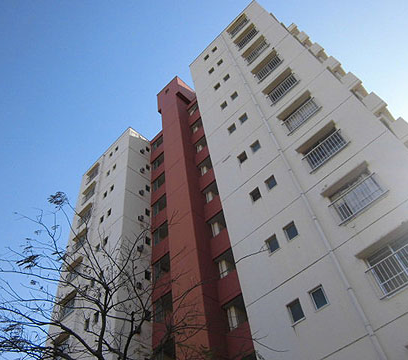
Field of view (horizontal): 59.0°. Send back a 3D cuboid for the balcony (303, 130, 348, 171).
[{"bbox_3d":[4.615,-1.075,13.726,0.096,0.931,1.834,34,-64,-30],"label":"balcony"}]

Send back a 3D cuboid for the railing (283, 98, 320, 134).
[{"bbox_3d":[4.359,-2.748,15.963,0.384,0.931,1.843,34,-64,-30],"label":"railing"}]

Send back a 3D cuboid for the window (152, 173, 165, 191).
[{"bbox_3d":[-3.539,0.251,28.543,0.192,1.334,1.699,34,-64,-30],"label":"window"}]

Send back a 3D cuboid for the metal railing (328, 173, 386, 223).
[{"bbox_3d":[4.985,0.627,11.748,0.250,0.911,1.829,35,-64,-30],"label":"metal railing"}]

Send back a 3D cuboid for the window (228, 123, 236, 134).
[{"bbox_3d":[1.577,-2.783,19.987,0.120,0.674,0.493,35,-64,-30],"label":"window"}]

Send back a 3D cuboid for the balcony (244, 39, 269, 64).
[{"bbox_3d":[3.351,-8.002,22.651,0.120,0.911,1.829,35,-64,-30],"label":"balcony"}]

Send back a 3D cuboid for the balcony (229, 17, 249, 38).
[{"bbox_3d":[2.698,-11.454,27.012,0.250,0.911,1.829,35,-64,-30],"label":"balcony"}]

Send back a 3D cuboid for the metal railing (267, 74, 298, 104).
[{"bbox_3d":[4.031,-4.470,18.139,0.384,0.931,1.824,34,-64,-30],"label":"metal railing"}]

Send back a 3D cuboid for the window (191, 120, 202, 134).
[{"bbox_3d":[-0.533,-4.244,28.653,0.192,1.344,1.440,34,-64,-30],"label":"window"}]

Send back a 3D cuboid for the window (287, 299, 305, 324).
[{"bbox_3d":[2.885,4.122,11.196,0.134,0.682,0.499,34,-64,-30],"label":"window"}]

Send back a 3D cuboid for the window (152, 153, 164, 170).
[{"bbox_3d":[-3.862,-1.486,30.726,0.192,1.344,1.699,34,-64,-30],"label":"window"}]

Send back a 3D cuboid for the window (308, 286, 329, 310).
[{"bbox_3d":[3.486,3.590,10.936,0.120,0.674,0.493,35,-64,-30],"label":"window"}]

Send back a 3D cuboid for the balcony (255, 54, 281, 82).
[{"bbox_3d":[3.678,-6.276,20.470,0.120,0.911,1.829,35,-64,-30],"label":"balcony"}]

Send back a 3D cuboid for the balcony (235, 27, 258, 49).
[{"bbox_3d":[3.025,-9.728,24.831,0.250,0.911,1.829,35,-64,-30],"label":"balcony"}]

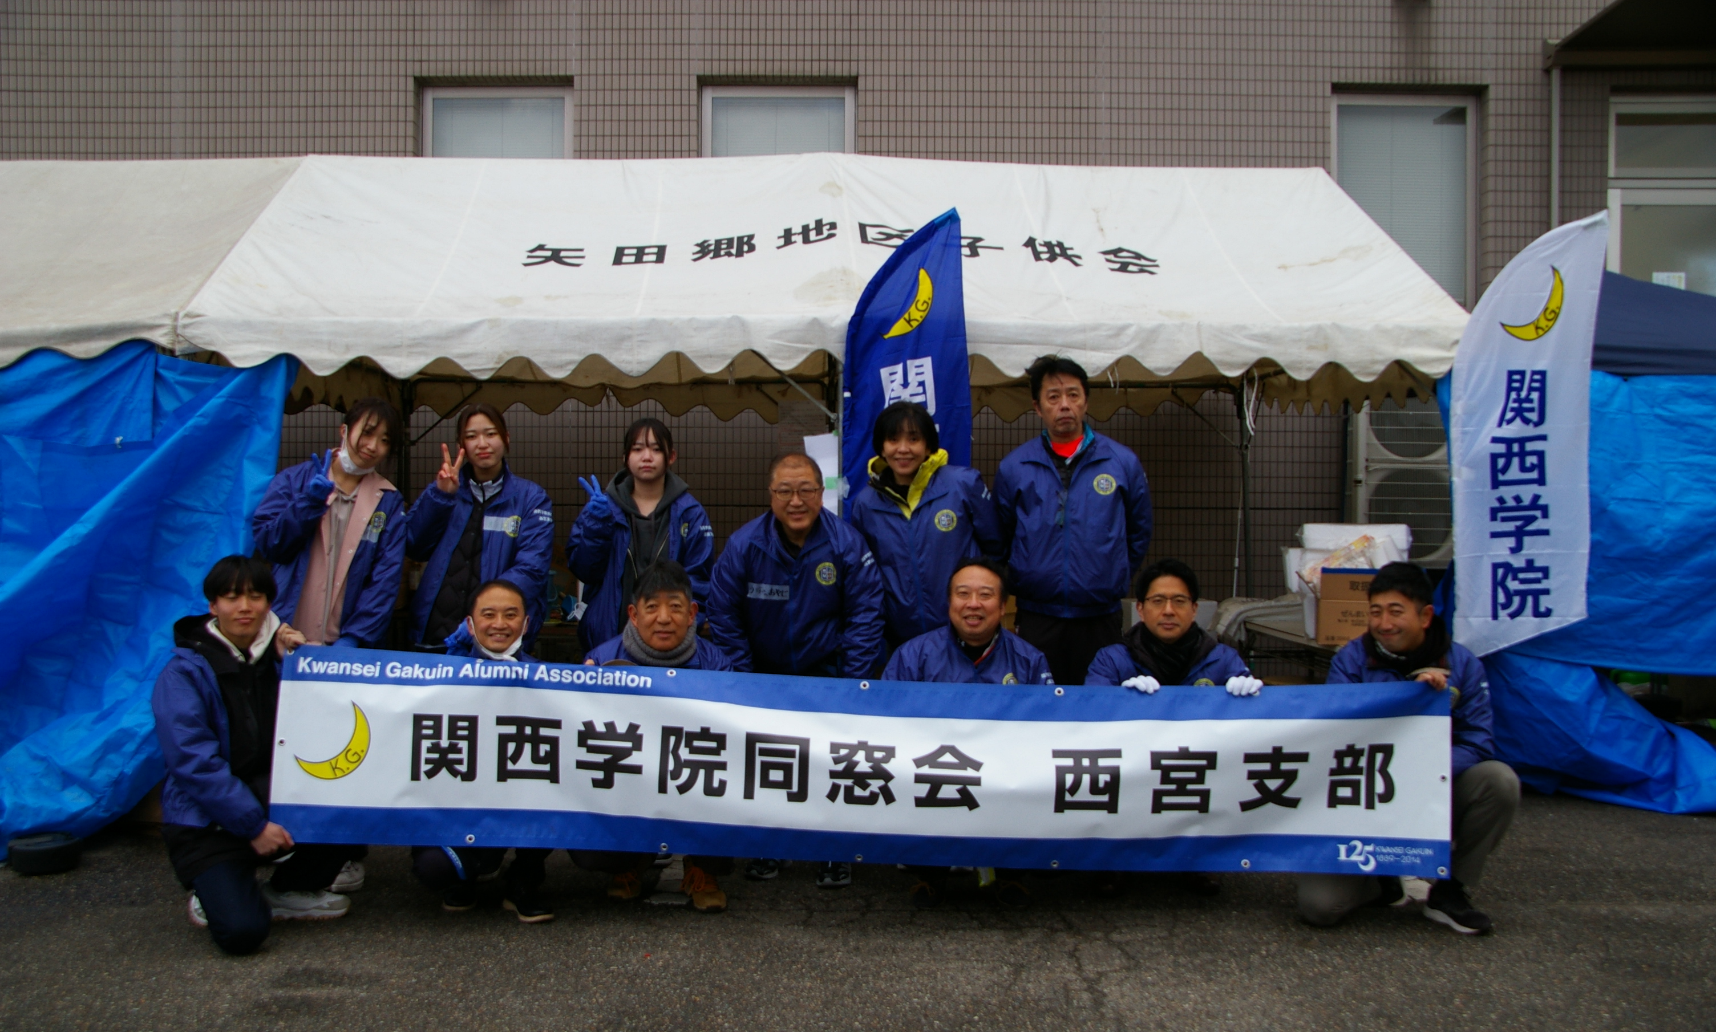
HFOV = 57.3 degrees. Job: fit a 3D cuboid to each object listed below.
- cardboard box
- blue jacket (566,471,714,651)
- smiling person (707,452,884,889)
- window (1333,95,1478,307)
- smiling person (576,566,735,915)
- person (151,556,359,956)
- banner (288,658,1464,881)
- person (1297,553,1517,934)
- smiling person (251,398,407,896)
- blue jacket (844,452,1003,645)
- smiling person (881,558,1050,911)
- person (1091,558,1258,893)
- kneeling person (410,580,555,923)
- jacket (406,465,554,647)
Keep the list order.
[{"bbox_3d":[2.018,0.365,6.200,0.390,0.300,0.280,0,1,2],"label":"cardboard box"},{"bbox_3d":[-0.745,0.168,5.380,0.500,0.650,0.360,0,0,-5],"label":"blue jacket"},{"bbox_3d":[-0.207,0.503,5.220,0.560,1.390,0.580,0,1,-3],"label":"smiling person"},{"bbox_3d":[3.546,-2.010,10.200,0.950,1.450,0.100,0,1,-1],"label":"window"},{"bbox_3d":[-0.635,0.684,4.960,0.550,1.080,0.660,0,0,-3],"label":"smiling person"},{"bbox_3d":[-1.750,0.670,4.560,0.580,1.110,0.660,0,0,-38],"label":"person"},{"bbox_3d":[0.012,0.733,4.680,3.500,0.620,0.120,2,0,0],"label":"banner"},{"bbox_3d":[1.673,0.677,4.800,0.600,1.070,0.680,0,1,12],"label":"person"},{"bbox_3d":[-1.740,0.420,5.180,0.510,1.610,0.450,0,0,-7],"label":"smiling person"},{"bbox_3d":[0.215,0.120,5.200,0.520,0.660,0.340,0,0,5],"label":"blue jacket"},{"bbox_3d":[0.343,0.680,4.980,0.560,1.090,0.660,0,0,0],"label":"smiling person"},{"bbox_3d":[1.003,0.684,5.020,0.560,1.090,0.640,0,0,5],"label":"person"},{"bbox_3d":[-1.180,0.699,4.950,0.480,1.000,0.660,0,1,-7],"label":"kneeling person"},{"bbox_3d":[-1.280,0.152,5.330,0.500,0.660,0.370,0,0,-6],"label":"jacket"}]

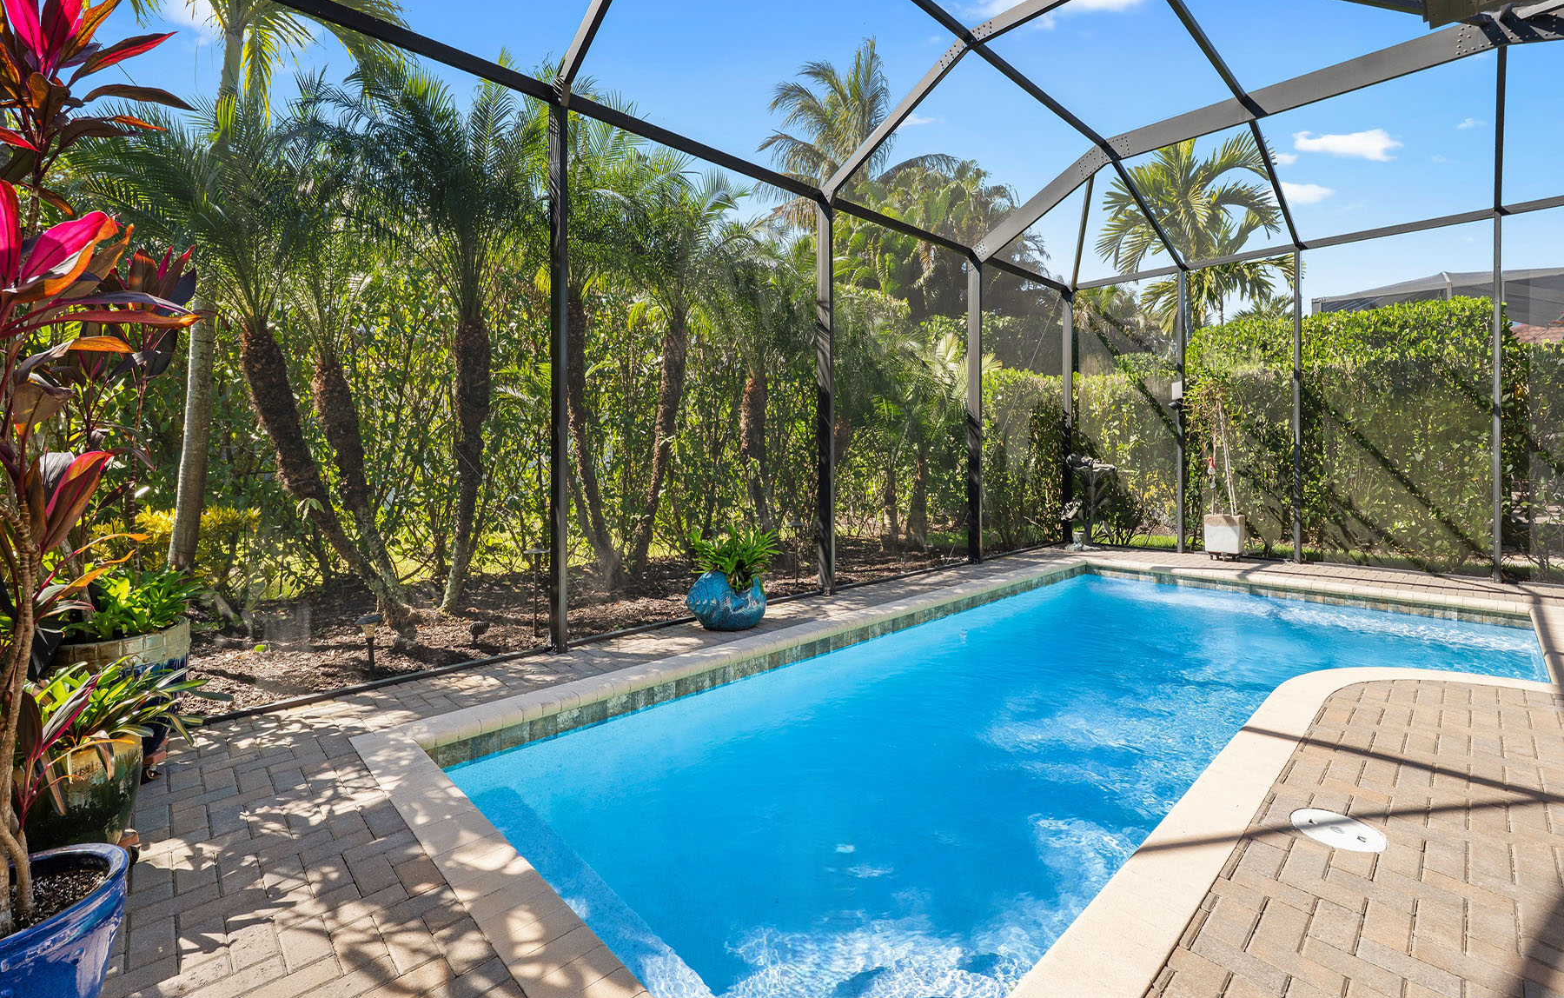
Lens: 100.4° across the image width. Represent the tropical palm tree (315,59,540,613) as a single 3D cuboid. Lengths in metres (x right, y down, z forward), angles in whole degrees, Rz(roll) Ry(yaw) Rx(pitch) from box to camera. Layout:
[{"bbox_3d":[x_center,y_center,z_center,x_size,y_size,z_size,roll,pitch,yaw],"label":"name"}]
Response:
[{"bbox_3d":[-3.120,-1.350,5.800,1.800,4.700,1.800,-1,3,-17],"label":"tropical palm tree"}]

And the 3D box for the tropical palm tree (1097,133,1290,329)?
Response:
[{"bbox_3d":[8.500,-3.500,13.500,3.500,7.800,3.500,0,3,0],"label":"tropical palm tree"}]

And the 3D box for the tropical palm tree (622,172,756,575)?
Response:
[{"bbox_3d":[-1.100,-1.420,7.550,1.550,4.550,1.550,-1,3,-6],"label":"tropical palm tree"}]

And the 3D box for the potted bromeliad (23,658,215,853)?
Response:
[{"bbox_3d":[-2.370,0.865,2.330,0.490,0.640,0.490,2,4,45],"label":"potted bromeliad"}]

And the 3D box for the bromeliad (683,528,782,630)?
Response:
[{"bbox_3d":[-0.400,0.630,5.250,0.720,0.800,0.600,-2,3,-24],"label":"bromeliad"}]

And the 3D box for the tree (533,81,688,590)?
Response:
[{"bbox_3d":[-1.780,-1.600,6.750,1.600,5.000,1.600,-1,3,-6],"label":"tree"}]

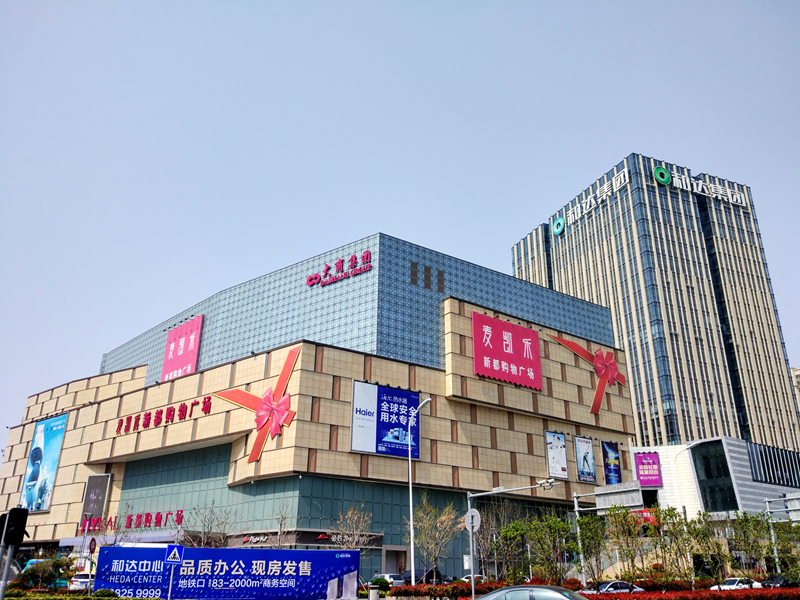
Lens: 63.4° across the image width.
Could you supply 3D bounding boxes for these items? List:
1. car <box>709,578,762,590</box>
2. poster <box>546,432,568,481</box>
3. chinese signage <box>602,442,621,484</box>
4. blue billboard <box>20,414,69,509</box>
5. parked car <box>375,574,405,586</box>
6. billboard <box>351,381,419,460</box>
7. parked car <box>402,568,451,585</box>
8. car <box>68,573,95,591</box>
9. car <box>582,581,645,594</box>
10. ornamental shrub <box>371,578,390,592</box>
[{"bbox_3d":[26.516,22.591,50.717,4.600,1.460,1.800,15,-27,-31],"label":"car"},{"bbox_3d":[21.050,20.612,85.830,3.794,5.848,0.250,17,-28,-34],"label":"poster"},{"bbox_3d":[30.498,23.385,92.435,3.805,6.018,0.250,17,-28,-34],"label":"chinese signage"},{"bbox_3d":[-54.276,24.913,98.259,10.774,14.228,0.300,-18,-29,36],"label":"blue billboard"},{"bbox_3d":[-1.236,25.765,58.690,1.780,1.600,4.350,16,-27,-33],"label":"parked car"},{"bbox_3d":[-1.246,13.145,70.593,9.117,7.667,0.300,17,-28,-34],"label":"billboard"},{"bbox_3d":[2.191,26.124,60.142,1.880,1.850,4.800,17,-28,-34],"label":"parked car"},{"bbox_3d":[-22.049,19.903,45.200,1.800,1.550,4.500,10,-25,-22],"label":"car"},{"bbox_3d":[11.904,16.982,37.219,4.650,1.450,1.820,17,-28,-34],"label":"car"},{"bbox_3d":[-1.429,21.220,47.758,1.320,1.250,1.320,0,-23,0],"label":"ornamental shrub"}]

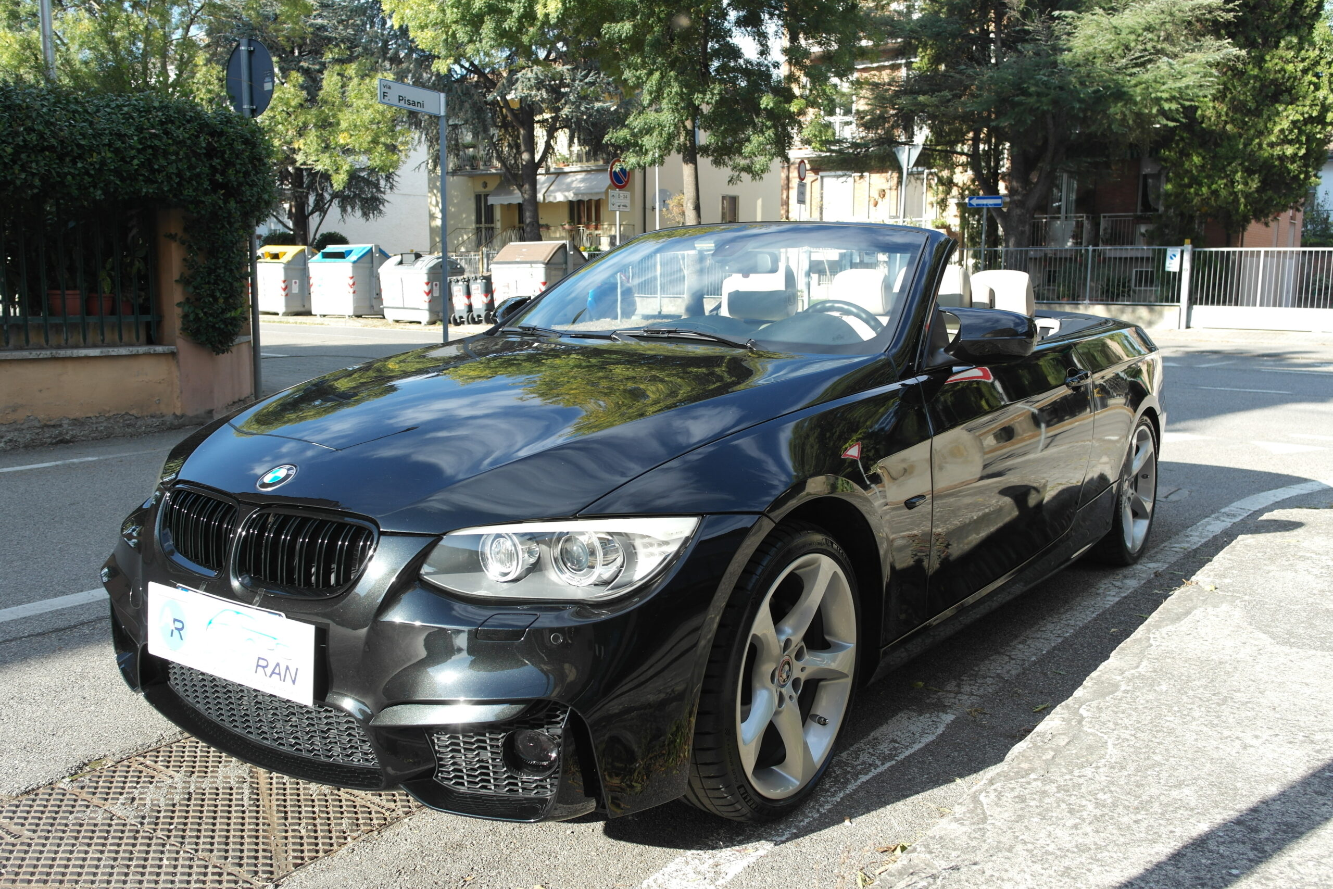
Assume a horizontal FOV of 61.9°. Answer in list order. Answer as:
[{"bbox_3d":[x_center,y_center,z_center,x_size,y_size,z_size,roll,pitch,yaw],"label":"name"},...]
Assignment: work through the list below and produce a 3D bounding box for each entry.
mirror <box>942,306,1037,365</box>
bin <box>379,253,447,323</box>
[{"bbox_3d":[0.863,-0.293,2.980,0.240,0.155,0.140,6,10,36],"label":"mirror"},{"bbox_3d":[-5.476,-3.483,24.965,1.420,1.540,1.220,5,9,29],"label":"bin"}]

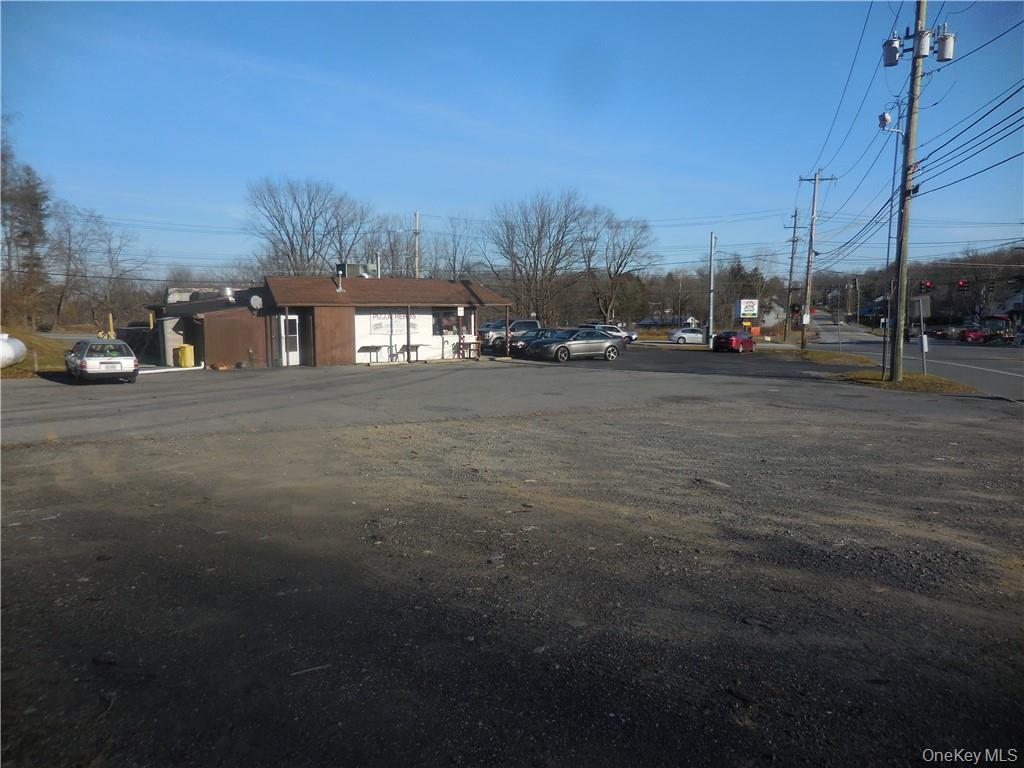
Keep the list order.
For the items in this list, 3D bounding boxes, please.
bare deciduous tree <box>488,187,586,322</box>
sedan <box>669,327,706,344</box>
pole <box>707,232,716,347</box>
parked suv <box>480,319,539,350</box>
[{"bbox_3d":[2.829,-13.070,82.386,11.200,16.200,10.600,-1,4,2],"label":"bare deciduous tree"},{"bbox_3d":[16.631,-4.452,67.945,4.600,1.460,1.800,-1,4,0],"label":"sedan"},{"bbox_3d":[14.798,-6.927,54.674,0.450,8.600,0.450,-1,4,0],"label":"pole"},{"bbox_3d":[0.240,-2.654,42.674,5.400,1.900,1.980,-3,5,-31],"label":"parked suv"}]

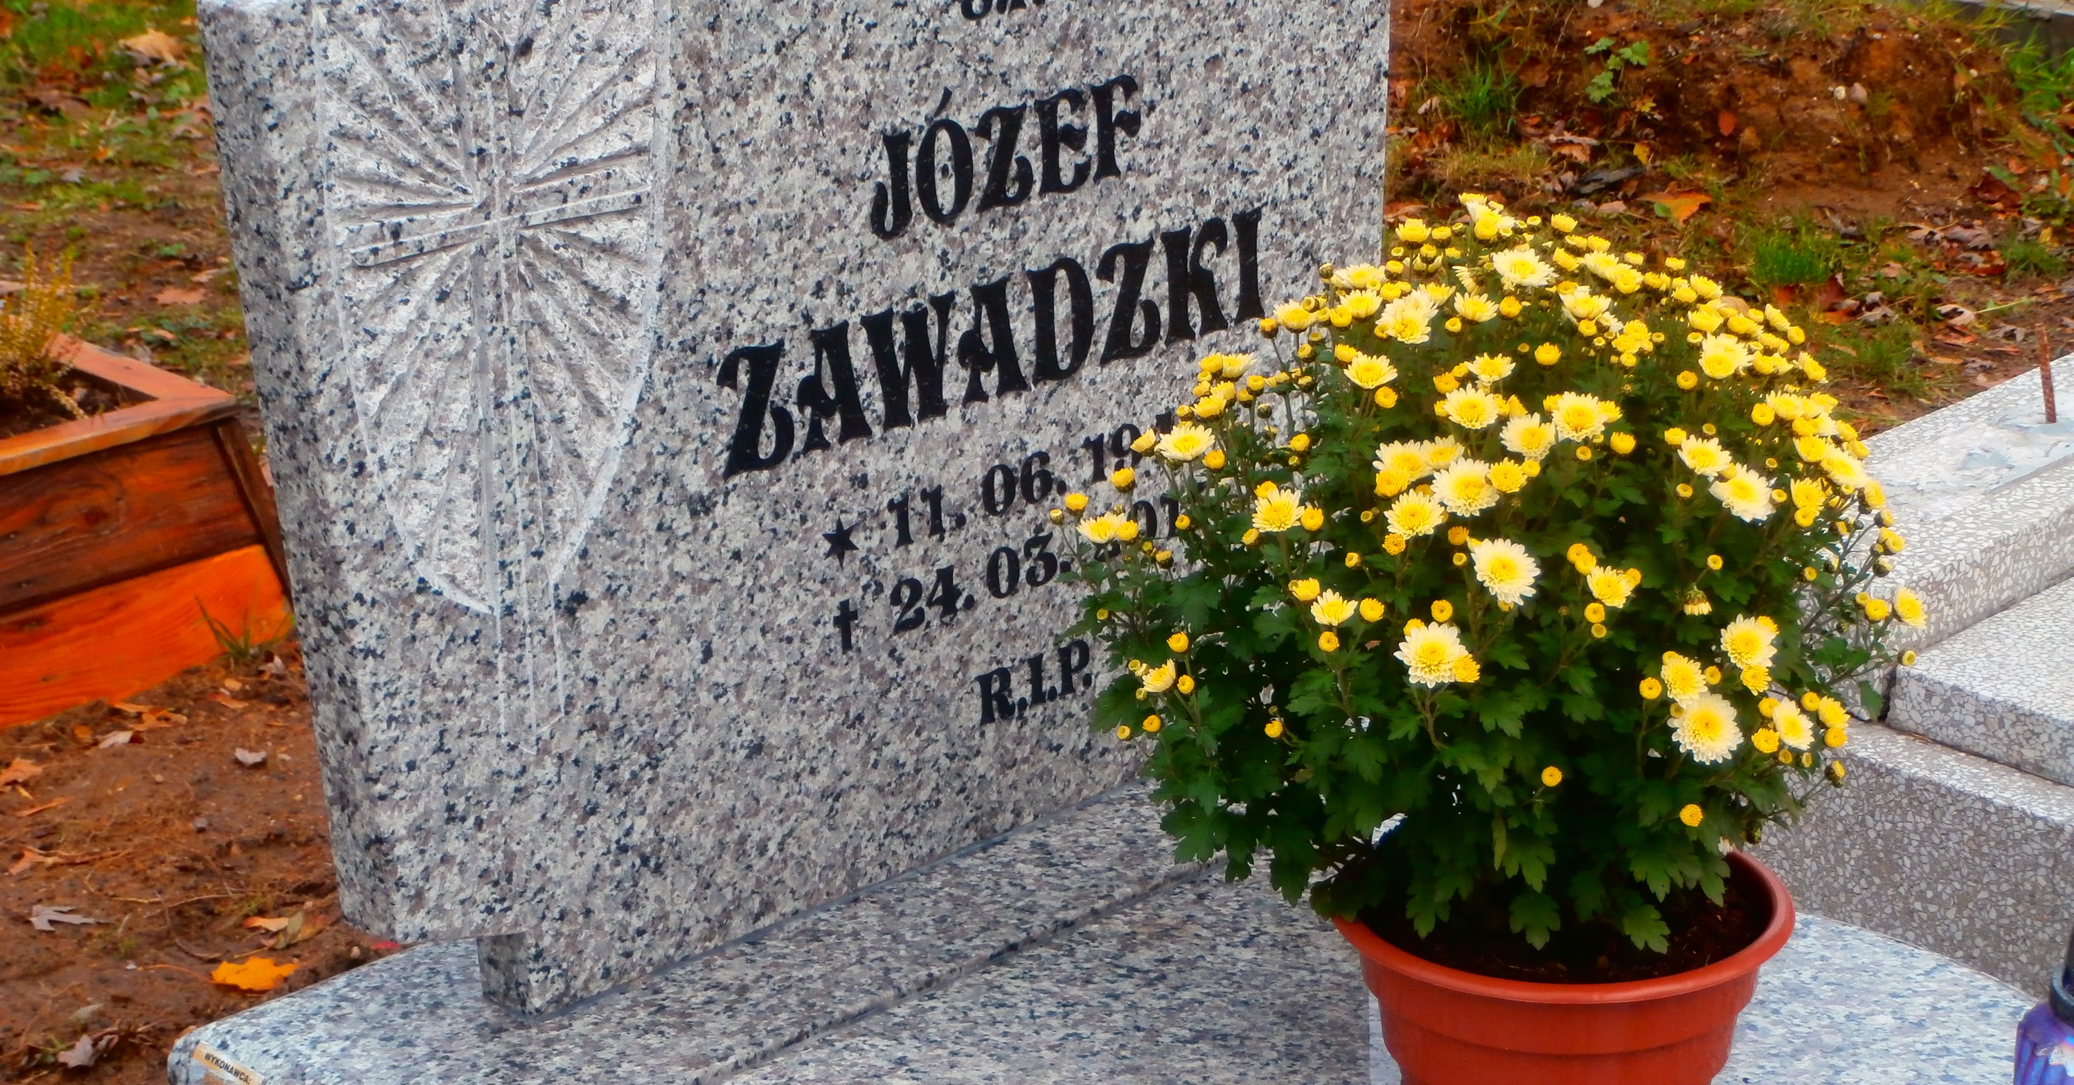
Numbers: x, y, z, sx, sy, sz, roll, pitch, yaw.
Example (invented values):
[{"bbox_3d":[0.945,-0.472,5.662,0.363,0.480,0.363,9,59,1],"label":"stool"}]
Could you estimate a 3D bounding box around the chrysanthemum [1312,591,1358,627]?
[{"bbox_3d":[0.149,0.034,2.041,0.023,0.014,0.023,-6,27,3],"label":"chrysanthemum"}]

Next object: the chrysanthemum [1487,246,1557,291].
[{"bbox_3d":[0.251,-0.142,2.109,0.034,0.017,0.034,1,28,-1],"label":"chrysanthemum"}]

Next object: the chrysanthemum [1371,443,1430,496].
[{"bbox_3d":[0.185,-0.038,2.062,0.031,0.018,0.031,0,49,0],"label":"chrysanthemum"}]

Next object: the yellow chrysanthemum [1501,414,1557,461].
[{"bbox_3d":[0.248,-0.053,2.056,0.030,0.017,0.030,11,59,0],"label":"yellow chrysanthemum"}]

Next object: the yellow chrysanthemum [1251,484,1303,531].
[{"bbox_3d":[0.123,-0.017,2.086,0.027,0.016,0.027,-4,48,0],"label":"yellow chrysanthemum"}]

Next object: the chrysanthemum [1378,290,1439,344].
[{"bbox_3d":[0.191,-0.116,2.092,0.030,0.018,0.030,7,46,23],"label":"chrysanthemum"}]

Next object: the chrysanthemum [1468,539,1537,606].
[{"bbox_3d":[0.229,0.014,1.988,0.035,0.035,0.015,0,-9,0],"label":"chrysanthemum"}]

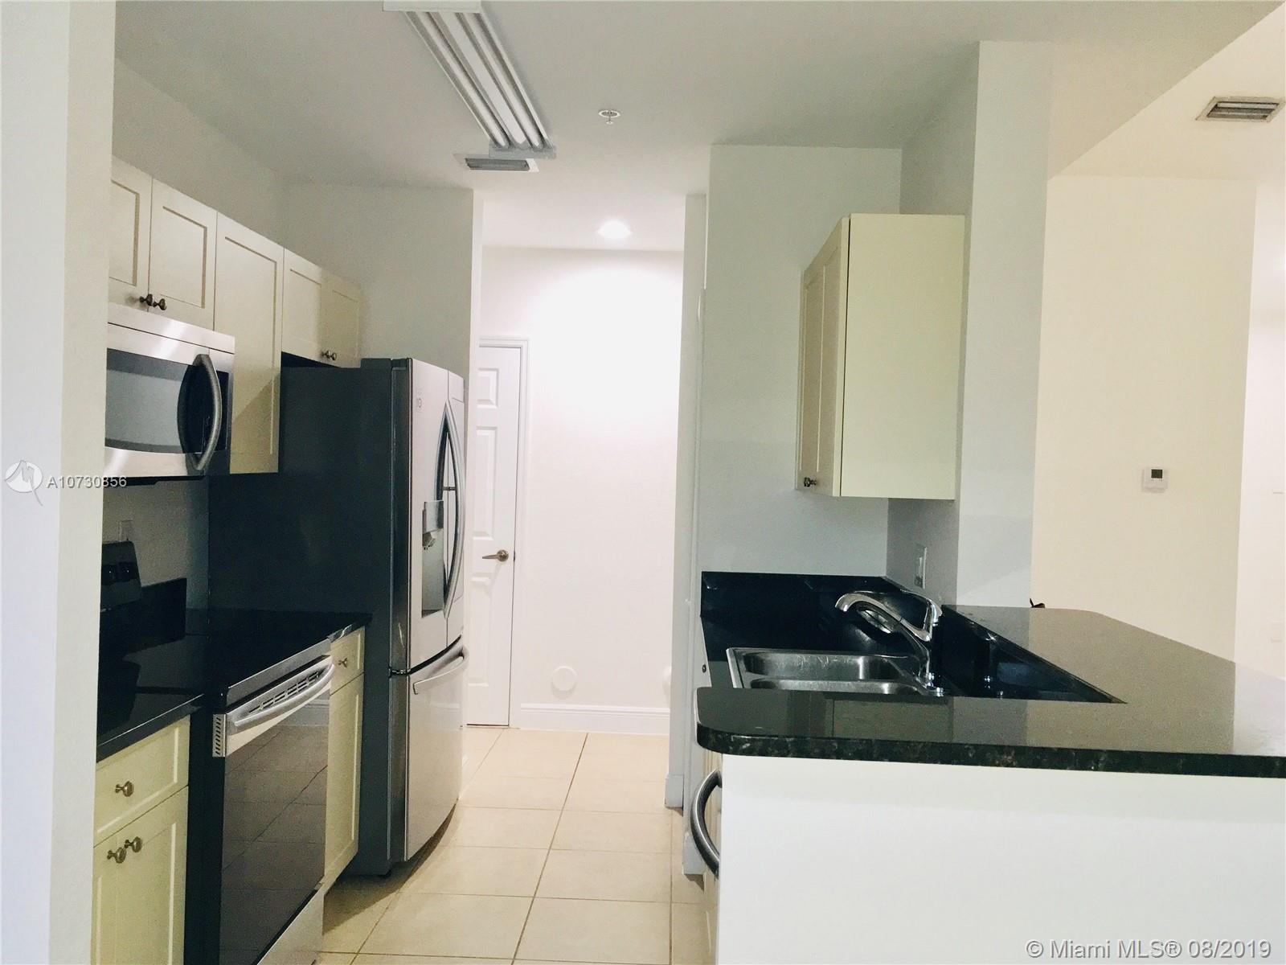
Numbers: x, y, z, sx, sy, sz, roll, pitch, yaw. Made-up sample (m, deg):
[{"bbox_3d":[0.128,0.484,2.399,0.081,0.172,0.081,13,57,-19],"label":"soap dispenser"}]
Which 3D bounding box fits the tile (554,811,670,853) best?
[{"bbox_3d":[-0.114,1.380,4.251,0.451,0.010,0.451,2,1,2],"label":"tile"}]

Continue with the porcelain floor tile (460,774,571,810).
[{"bbox_3d":[-0.550,1.351,4.701,0.446,0.010,0.447,2,1,2],"label":"porcelain floor tile"}]

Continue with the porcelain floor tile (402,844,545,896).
[{"bbox_3d":[-0.581,1.374,3.810,0.451,0.010,0.451,2,1,2],"label":"porcelain floor tile"}]

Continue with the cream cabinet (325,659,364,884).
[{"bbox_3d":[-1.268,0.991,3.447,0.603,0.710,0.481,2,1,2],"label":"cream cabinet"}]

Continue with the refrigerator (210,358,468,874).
[{"bbox_3d":[-1.090,0.452,4.124,0.800,1.772,0.905,2,1,2],"label":"refrigerator"}]

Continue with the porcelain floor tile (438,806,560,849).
[{"bbox_3d":[-0.568,1.368,4.264,0.451,0.010,0.451,2,1,2],"label":"porcelain floor tile"}]

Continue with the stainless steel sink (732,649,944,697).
[{"bbox_3d":[0.513,0.593,2.724,0.558,0.200,0.830,2,1,2],"label":"stainless steel sink"}]

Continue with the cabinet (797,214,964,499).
[{"bbox_3d":[0.706,-0.346,3.359,0.332,0.766,0.875,2,1,2],"label":"cabinet"}]

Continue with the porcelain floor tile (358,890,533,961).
[{"bbox_3d":[-0.592,1.377,3.357,0.446,0.010,0.439,2,1,2],"label":"porcelain floor tile"}]

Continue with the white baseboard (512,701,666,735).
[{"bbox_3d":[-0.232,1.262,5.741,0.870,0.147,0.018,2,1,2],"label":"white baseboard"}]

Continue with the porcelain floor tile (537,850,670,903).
[{"bbox_3d":[-0.128,1.384,3.789,0.450,0.010,0.447,2,1,2],"label":"porcelain floor tile"}]

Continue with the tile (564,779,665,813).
[{"bbox_3d":[-0.100,1.366,4.687,0.450,0.010,0.447,2,1,2],"label":"tile"}]

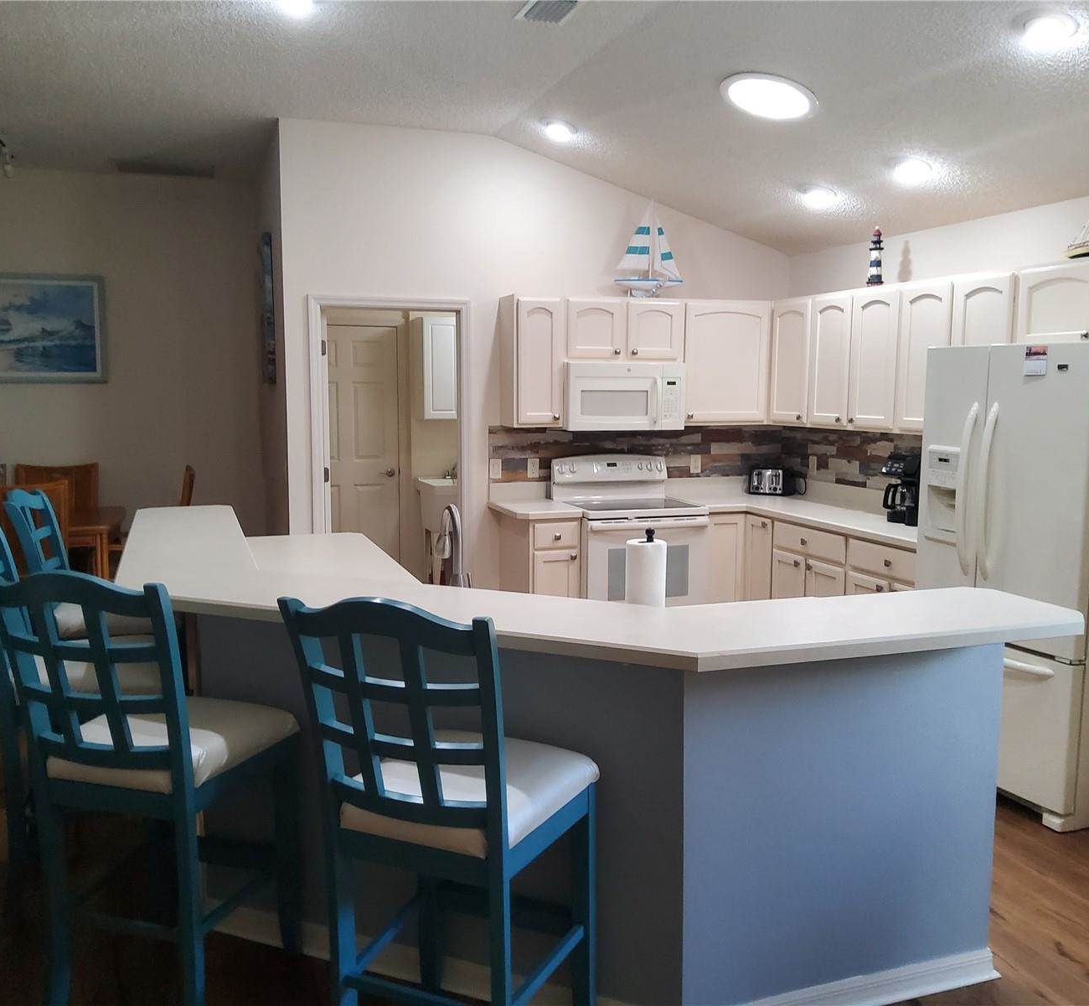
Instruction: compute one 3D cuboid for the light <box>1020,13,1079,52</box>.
[{"bbox_3d":[1.640,-1.526,3.284,0.195,0.050,0.195,16,1,-20],"label":"light"}]

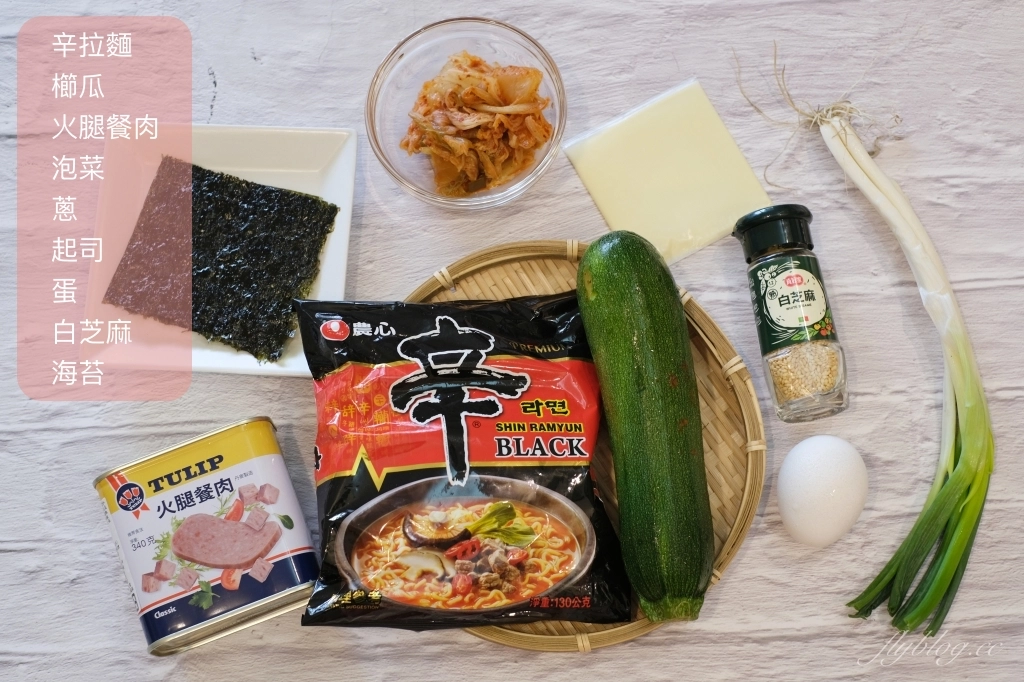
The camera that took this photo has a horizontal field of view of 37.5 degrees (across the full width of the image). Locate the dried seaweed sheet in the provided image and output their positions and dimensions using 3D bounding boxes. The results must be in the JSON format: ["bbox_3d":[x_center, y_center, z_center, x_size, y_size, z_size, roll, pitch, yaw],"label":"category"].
[{"bbox_3d":[-0.161,-0.047,0.834,0.103,0.010,0.092,18,76,4],"label":"dried seaweed sheet"}]

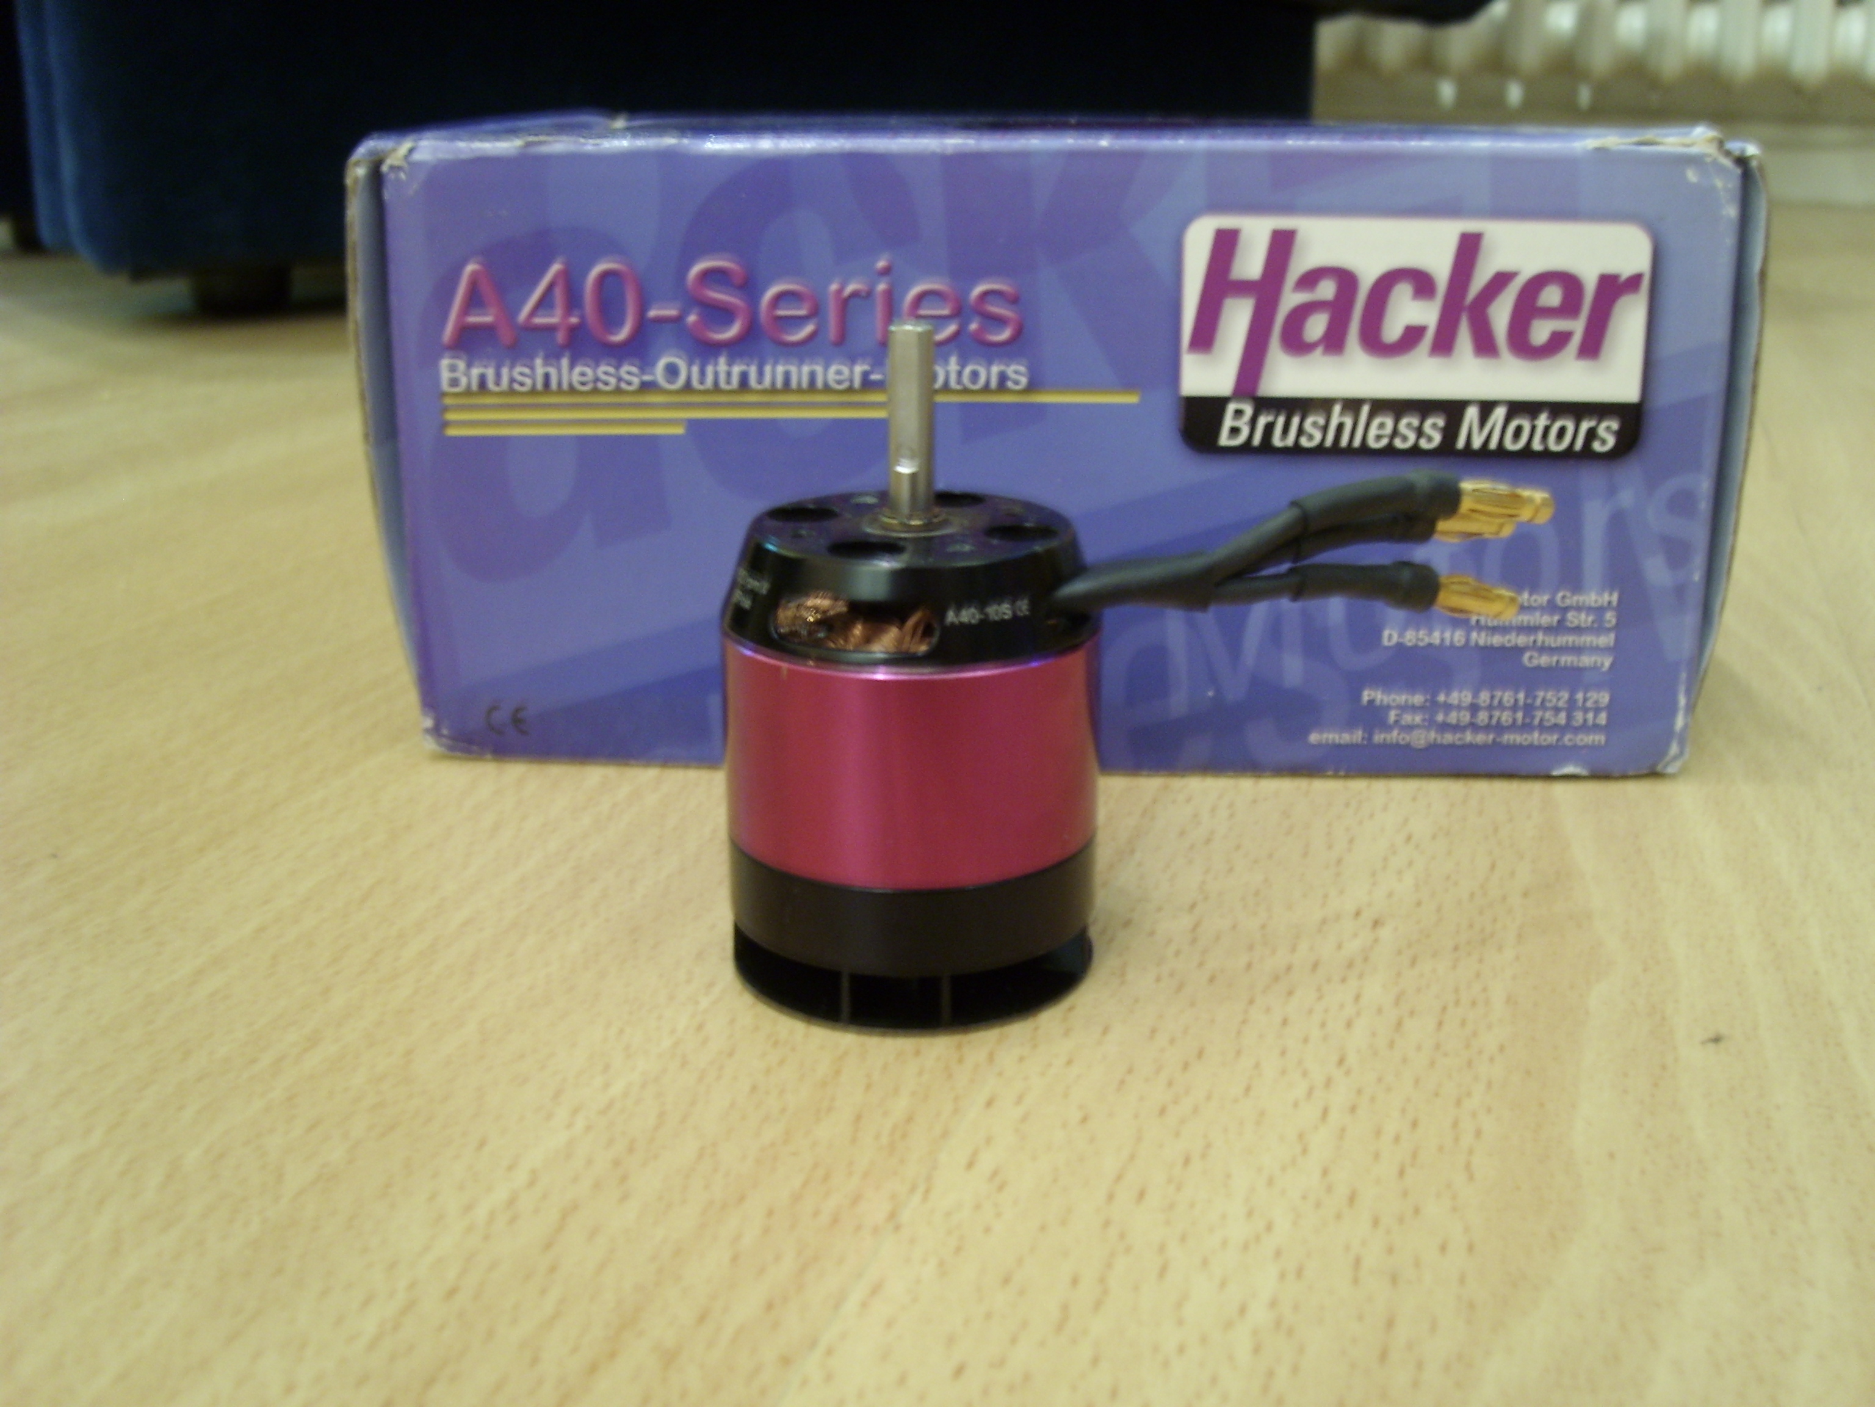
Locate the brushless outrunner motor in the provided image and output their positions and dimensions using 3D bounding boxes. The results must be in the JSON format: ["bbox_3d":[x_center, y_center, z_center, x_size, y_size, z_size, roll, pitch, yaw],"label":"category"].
[{"bbox_3d":[0.021,-0.005,0.211,0.091,0.073,0.043,0,19,0],"label":"brushless outrunner motor"}]

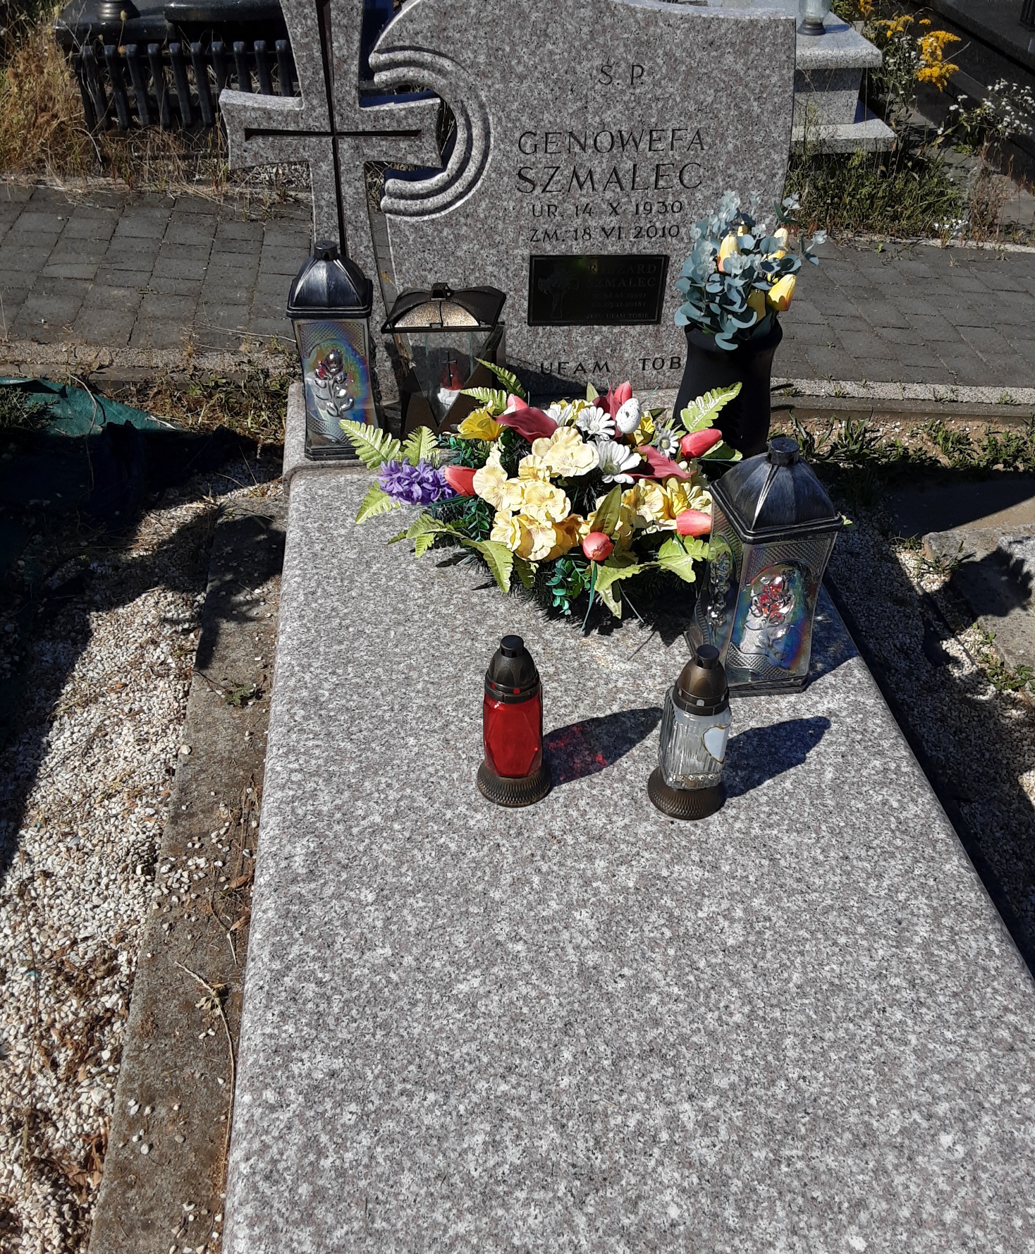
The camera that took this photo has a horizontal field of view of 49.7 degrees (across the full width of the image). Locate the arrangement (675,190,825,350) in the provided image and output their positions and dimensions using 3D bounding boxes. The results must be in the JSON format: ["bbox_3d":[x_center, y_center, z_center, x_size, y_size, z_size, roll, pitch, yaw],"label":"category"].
[{"bbox_3d":[0.377,-0.586,1.830,0.235,0.245,0.206,-4,38,-5],"label":"arrangement"}]

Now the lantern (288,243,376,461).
[{"bbox_3d":[-0.301,-0.459,1.864,0.134,0.341,0.134,-3,38,-4],"label":"lantern"}]

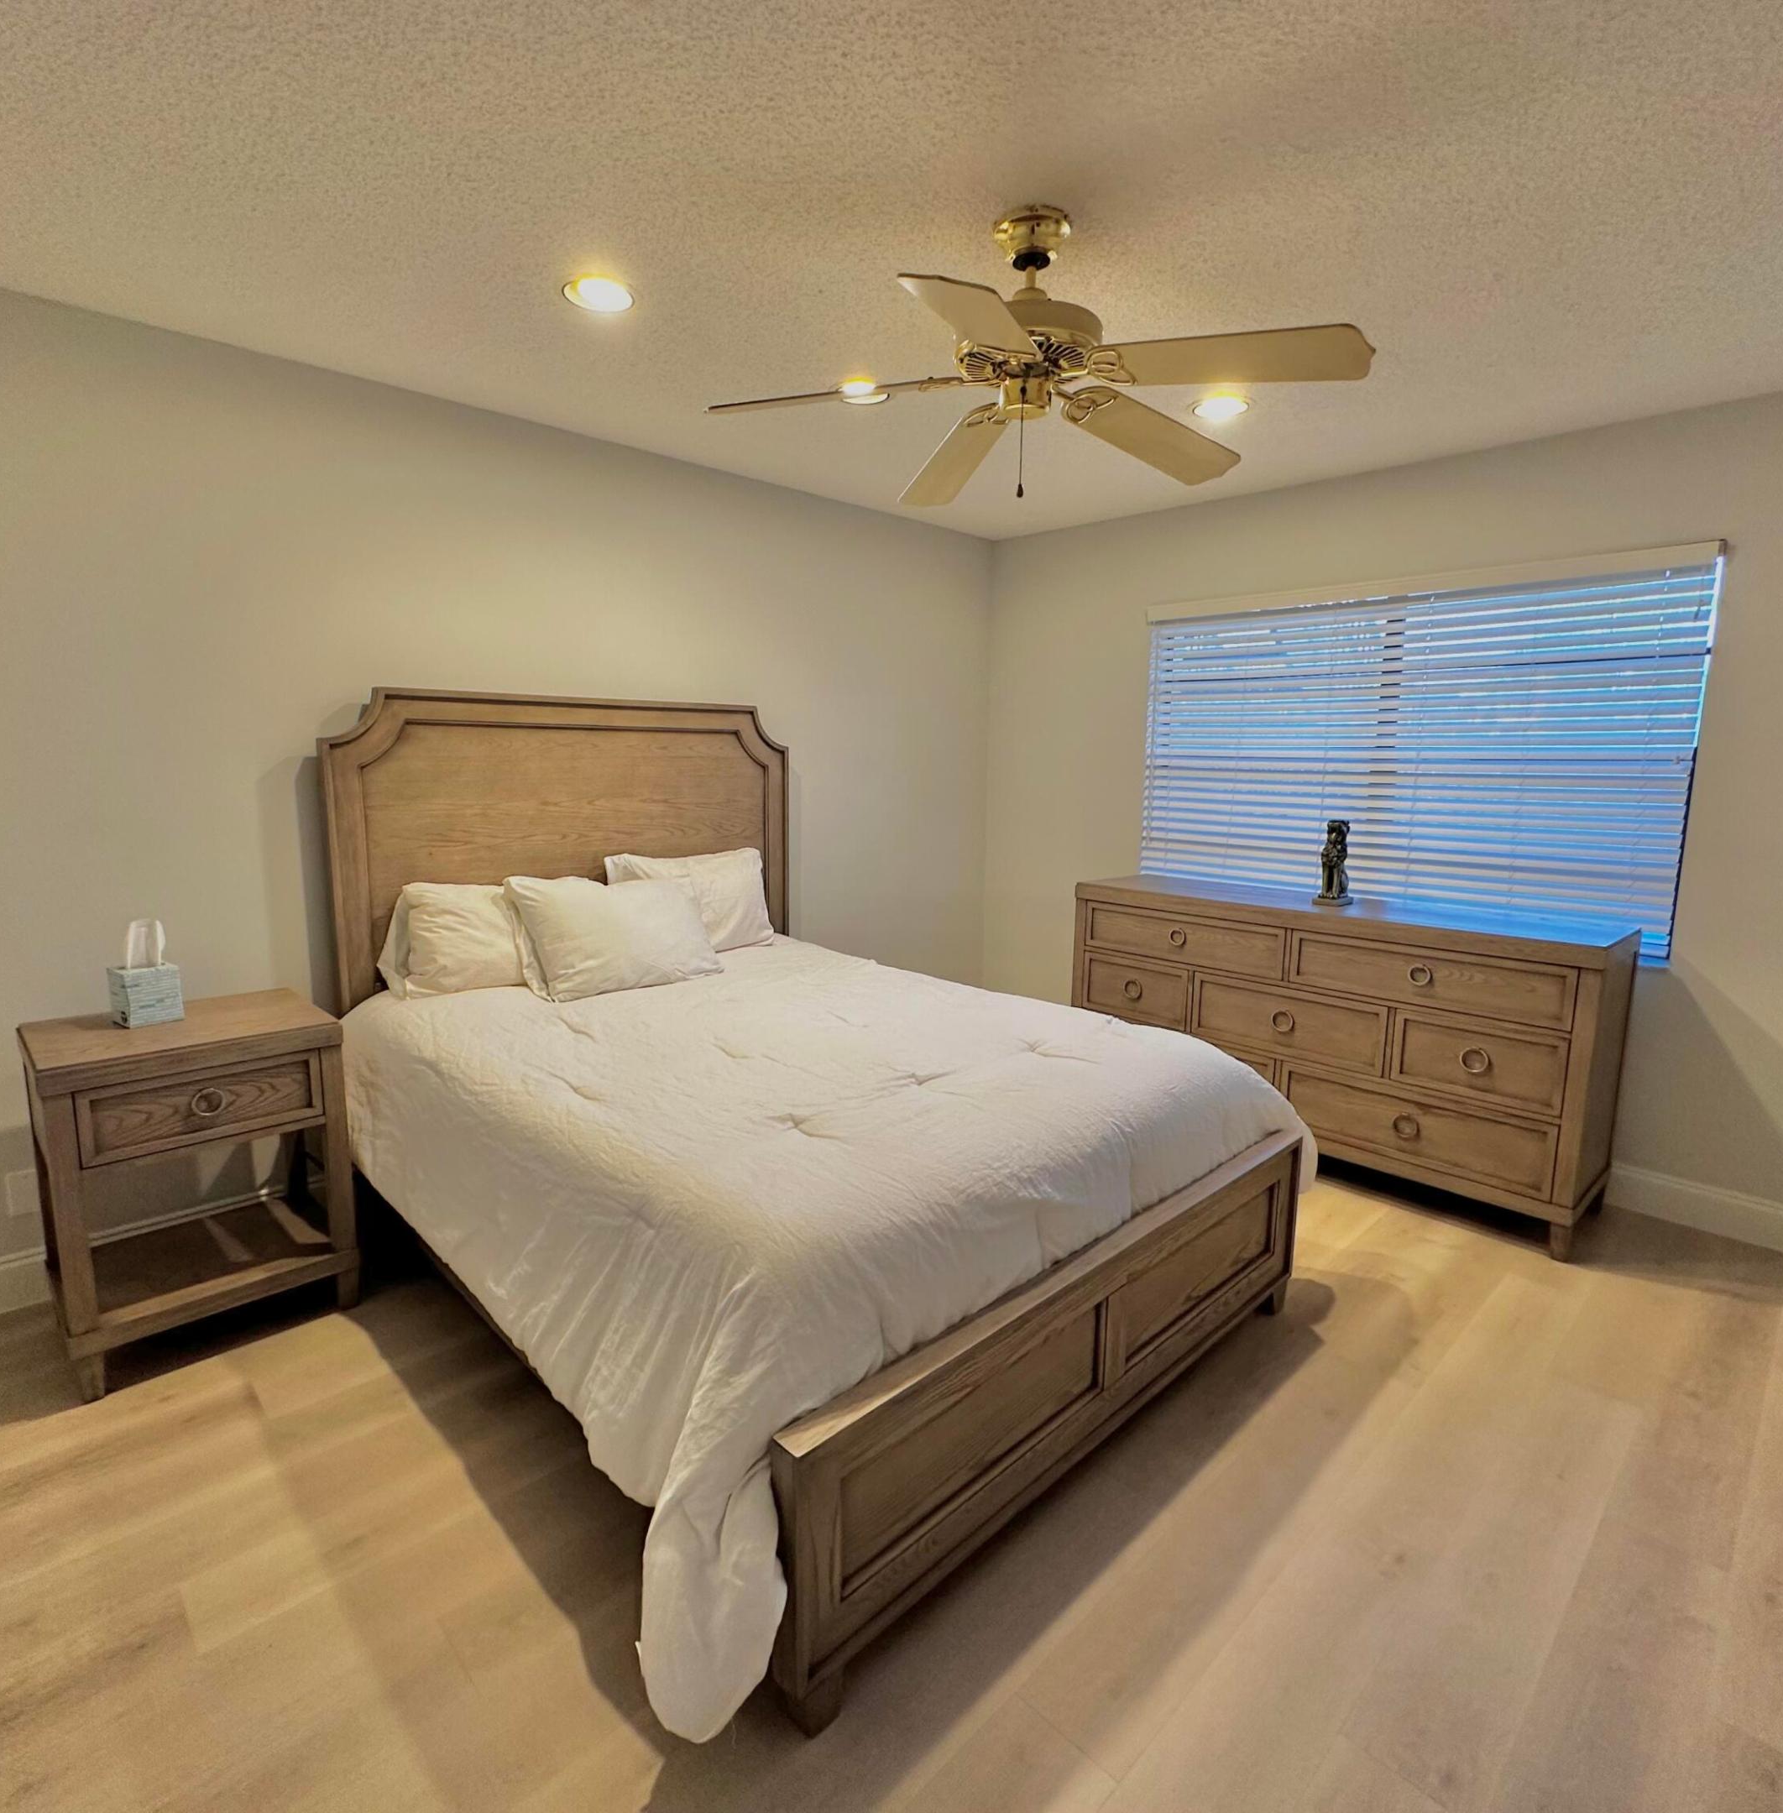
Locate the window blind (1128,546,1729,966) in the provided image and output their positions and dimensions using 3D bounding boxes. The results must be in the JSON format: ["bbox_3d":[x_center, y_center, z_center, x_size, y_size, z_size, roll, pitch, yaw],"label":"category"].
[{"bbox_3d":[1.740,-0.553,3.580,0.084,1.238,1.860,-8,12,-44],"label":"window blind"}]

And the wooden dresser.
[{"bbox_3d":[1.509,0.448,3.510,0.467,0.921,1.737,-8,12,-44],"label":"wooden dresser"}]

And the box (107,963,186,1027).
[{"bbox_3d":[-1.804,0.215,2.368,0.110,0.128,0.110,7,10,35],"label":"box"}]

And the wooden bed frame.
[{"bbox_3d":[-0.289,0.229,2.598,1.693,1.572,2.145,-8,12,-44],"label":"wooden bed frame"}]

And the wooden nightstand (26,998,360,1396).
[{"bbox_3d":[-1.710,0.654,2.406,0.564,0.748,0.460,-8,12,-44],"label":"wooden nightstand"}]

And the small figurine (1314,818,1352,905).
[{"bbox_3d":[1.558,-0.151,3.423,0.092,0.291,0.094,-8,12,-44],"label":"small figurine"}]

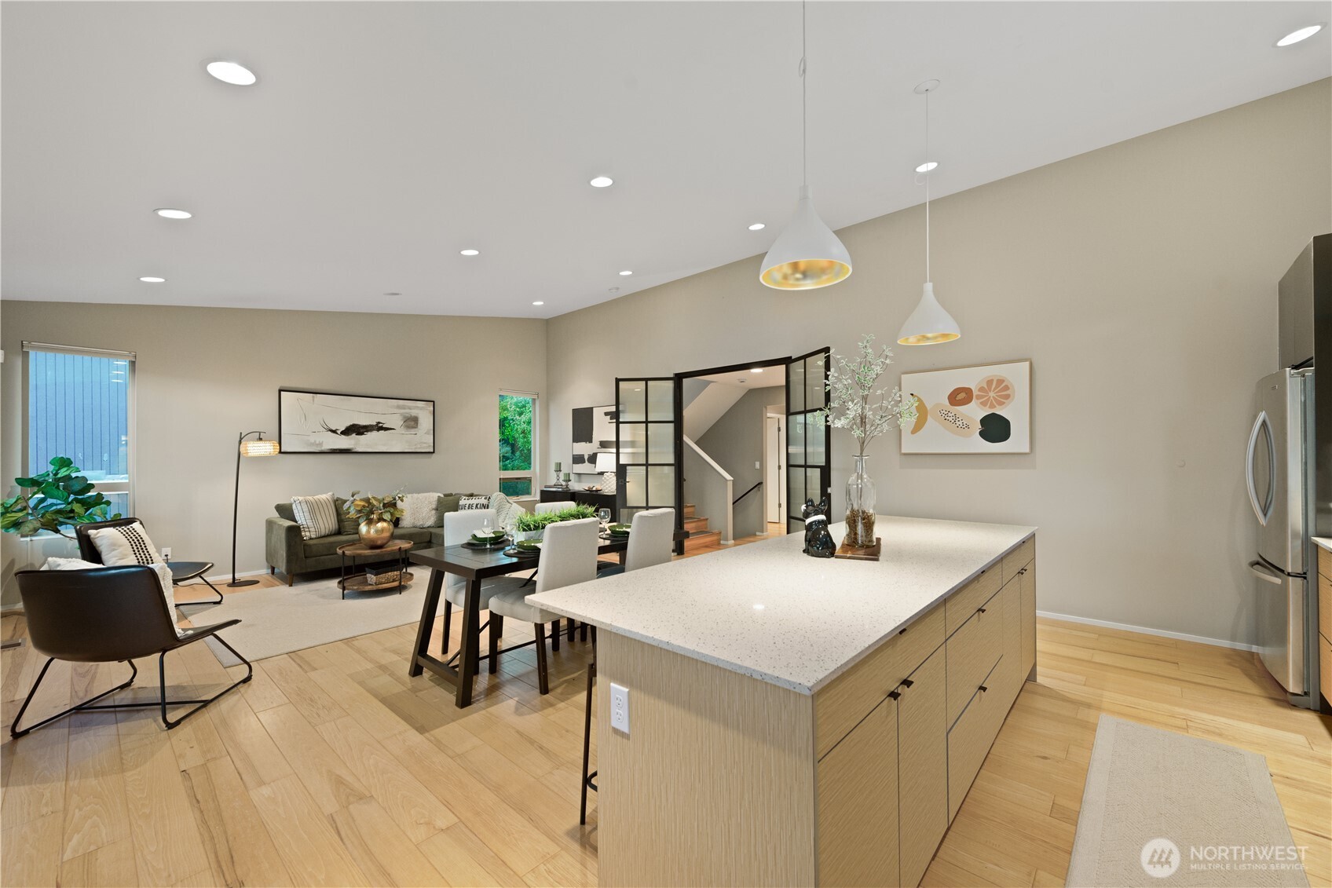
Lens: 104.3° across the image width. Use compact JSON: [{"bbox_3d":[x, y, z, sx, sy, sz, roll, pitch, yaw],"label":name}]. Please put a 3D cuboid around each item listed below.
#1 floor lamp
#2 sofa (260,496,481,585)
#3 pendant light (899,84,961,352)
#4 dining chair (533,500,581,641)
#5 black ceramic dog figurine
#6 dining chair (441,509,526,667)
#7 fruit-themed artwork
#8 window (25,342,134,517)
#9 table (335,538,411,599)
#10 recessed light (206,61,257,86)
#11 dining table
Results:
[{"bbox_3d":[-4.412,0.680,5.545,0.497,1.622,0.418,0,-1,6],"label":"floor lamp"},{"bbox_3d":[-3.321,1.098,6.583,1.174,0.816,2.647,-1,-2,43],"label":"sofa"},{"bbox_3d":[1.487,-1.308,2.954,0.358,1.443,0.358,-1,-2,43],"label":"pendant light"},{"bbox_3d":[-0.698,0.969,4.123,0.597,0.955,0.478,-1,-2,43],"label":"dining chair"},{"bbox_3d":[0.689,0.369,2.347,0.169,0.255,0.124,-1,-1,37],"label":"black ceramic dog figurine"},{"bbox_3d":[-1.198,0.962,3.569,0.597,0.950,0.487,-1,-2,43],"label":"dining chair"},{"bbox_3d":[2.679,-0.303,4.712,1.060,0.801,0.040,-1,-2,43],"label":"fruit-themed artwork"},{"bbox_3d":[-5.709,-0.055,5.055,0.100,1.771,0.736,-1,-2,43],"label":"window"},{"bbox_3d":[-2.952,1.250,5.263,0.716,0.458,0.716,-1,-2,43],"label":"table"},{"bbox_3d":[-1.824,-1.562,2.180,0.167,0.030,0.167,-1,8,43],"label":"recessed light"},{"bbox_3d":[-0.726,1.060,3.659,0.836,0.756,1.771,-1,-2,43],"label":"dining table"}]

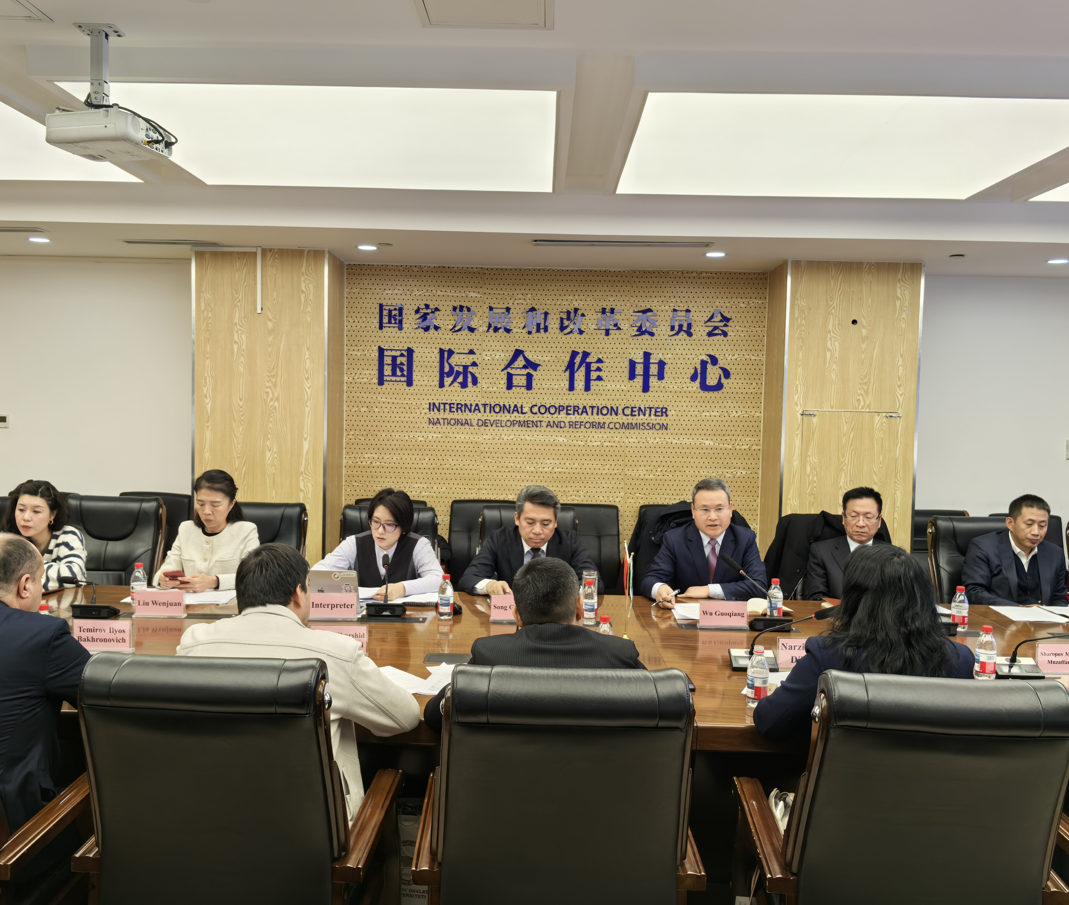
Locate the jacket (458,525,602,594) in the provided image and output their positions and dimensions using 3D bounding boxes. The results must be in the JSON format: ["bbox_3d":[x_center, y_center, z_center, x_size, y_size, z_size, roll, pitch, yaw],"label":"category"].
[{"bbox_3d":[-0.023,0.649,4.511,0.660,0.590,0.500,1,3,1],"label":"jacket"}]

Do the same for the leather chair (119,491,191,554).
[{"bbox_3d":[-2.513,0.793,5.772,0.580,1.020,0.640,2,3,10],"label":"leather chair"}]

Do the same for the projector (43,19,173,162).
[{"bbox_3d":[-1.358,-1.155,3.022,0.290,0.390,0.260,2,3,11],"label":"projector"}]

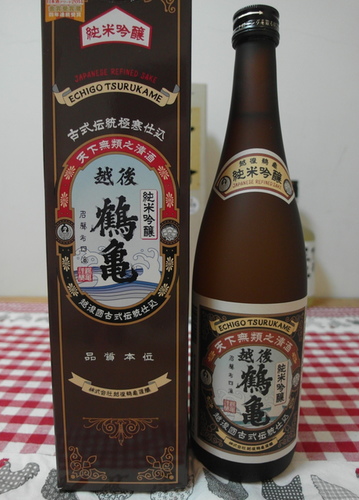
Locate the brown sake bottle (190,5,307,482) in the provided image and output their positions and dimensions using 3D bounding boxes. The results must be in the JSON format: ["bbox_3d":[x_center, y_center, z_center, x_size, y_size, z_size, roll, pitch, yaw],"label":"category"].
[{"bbox_3d":[0.048,-0.003,0.242,0.078,0.298,0.078,1,6,3],"label":"brown sake bottle"}]

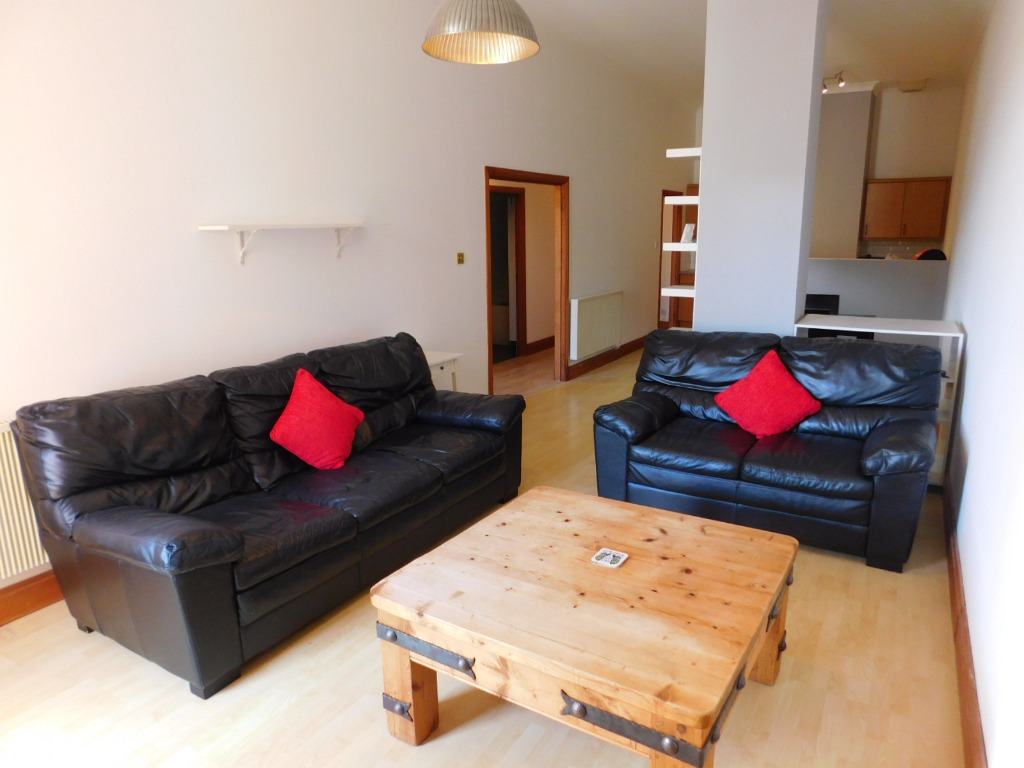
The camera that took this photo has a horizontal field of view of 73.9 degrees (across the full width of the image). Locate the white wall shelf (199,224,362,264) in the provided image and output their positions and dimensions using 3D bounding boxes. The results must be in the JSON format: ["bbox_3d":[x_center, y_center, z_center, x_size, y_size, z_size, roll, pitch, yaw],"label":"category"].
[{"bbox_3d":[-1.208,-0.756,3.694,0.227,0.207,0.923,7,15,30],"label":"white wall shelf"}]

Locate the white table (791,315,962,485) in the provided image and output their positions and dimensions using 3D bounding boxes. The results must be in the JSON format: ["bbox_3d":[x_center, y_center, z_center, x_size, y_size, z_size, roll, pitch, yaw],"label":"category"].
[{"bbox_3d":[2.284,0.063,4.335,0.875,0.904,0.551,7,15,31],"label":"white table"}]

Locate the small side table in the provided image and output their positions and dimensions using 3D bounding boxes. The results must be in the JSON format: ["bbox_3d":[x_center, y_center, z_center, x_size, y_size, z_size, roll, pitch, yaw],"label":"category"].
[{"bbox_3d":[-0.597,0.156,4.808,0.346,0.701,0.454,7,15,30],"label":"small side table"}]

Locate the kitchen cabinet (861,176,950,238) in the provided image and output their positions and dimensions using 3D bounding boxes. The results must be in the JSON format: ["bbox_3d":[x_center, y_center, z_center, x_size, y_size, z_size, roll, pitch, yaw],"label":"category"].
[{"bbox_3d":[5.154,-2.276,8.964,0.987,0.800,0.336,7,15,30],"label":"kitchen cabinet"}]

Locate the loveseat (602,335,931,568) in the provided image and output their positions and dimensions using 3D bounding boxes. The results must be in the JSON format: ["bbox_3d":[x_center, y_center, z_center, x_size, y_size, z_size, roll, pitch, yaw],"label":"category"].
[{"bbox_3d":[1.381,0.248,3.788,1.629,0.928,0.958,7,15,30],"label":"loveseat"}]

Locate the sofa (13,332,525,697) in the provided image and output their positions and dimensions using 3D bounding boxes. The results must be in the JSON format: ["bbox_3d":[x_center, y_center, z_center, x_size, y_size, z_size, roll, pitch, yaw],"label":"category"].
[{"bbox_3d":[-0.923,0.378,3.318,0.987,0.928,2.123,7,15,32],"label":"sofa"}]

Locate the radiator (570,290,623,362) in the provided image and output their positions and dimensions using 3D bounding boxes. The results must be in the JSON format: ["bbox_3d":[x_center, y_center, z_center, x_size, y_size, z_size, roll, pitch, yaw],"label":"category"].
[{"bbox_3d":[0.962,-0.669,7.608,0.109,0.637,1.254,7,15,30],"label":"radiator"}]

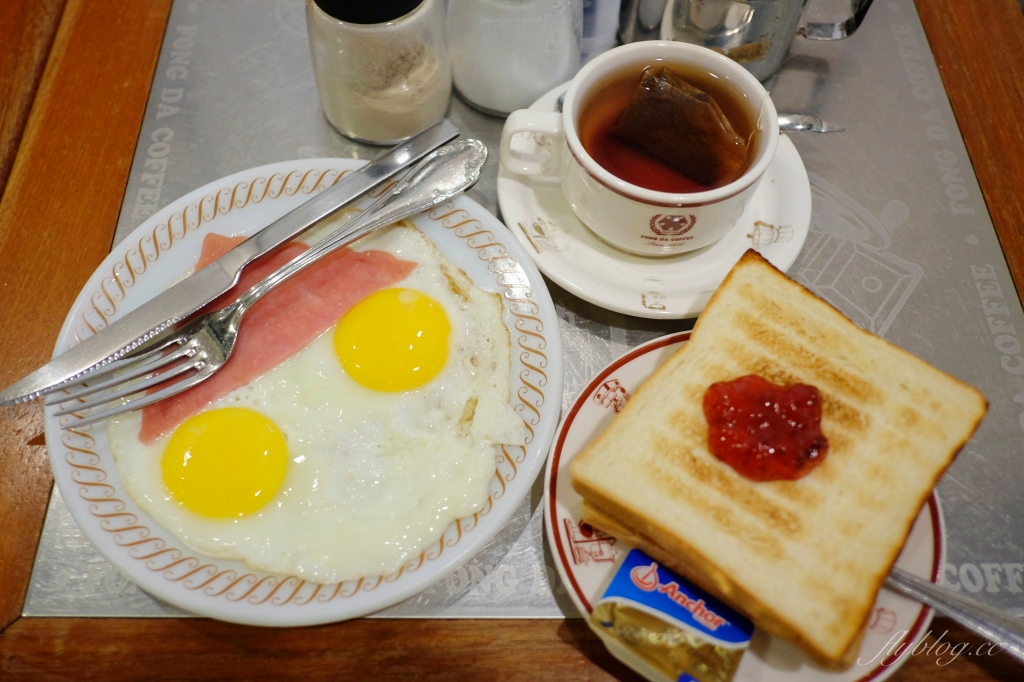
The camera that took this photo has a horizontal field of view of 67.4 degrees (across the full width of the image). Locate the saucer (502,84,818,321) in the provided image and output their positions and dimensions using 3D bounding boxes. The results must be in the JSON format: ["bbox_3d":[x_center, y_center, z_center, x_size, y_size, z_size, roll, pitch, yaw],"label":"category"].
[{"bbox_3d":[0.067,-0.070,0.365,0.144,0.020,0.144,0,64,0],"label":"saucer"}]

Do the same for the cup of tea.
[{"bbox_3d":[0.053,-0.081,0.343,0.115,0.054,0.088,0,64,0],"label":"cup of tea"}]

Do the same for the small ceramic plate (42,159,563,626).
[{"bbox_3d":[-0.082,0.011,0.325,0.208,0.020,0.208,0,64,0],"label":"small ceramic plate"}]

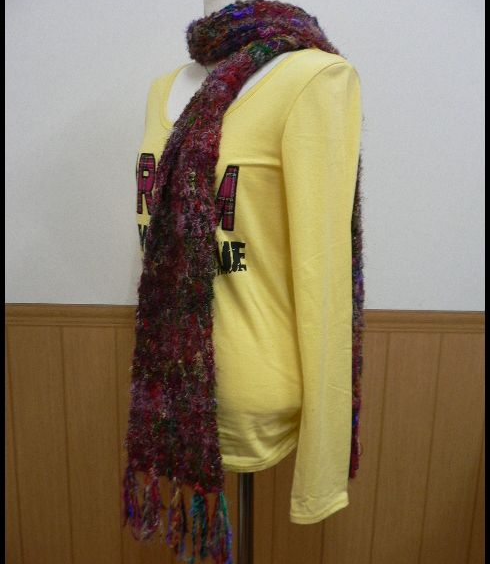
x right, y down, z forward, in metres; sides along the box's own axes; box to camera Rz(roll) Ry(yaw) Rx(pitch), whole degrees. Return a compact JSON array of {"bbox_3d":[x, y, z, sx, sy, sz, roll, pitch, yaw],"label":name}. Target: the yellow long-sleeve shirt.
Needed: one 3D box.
[{"bbox_3d":[-0.002,0.005,0.968,0.260,0.635,0.395,-11,18,-42],"label":"yellow long-sleeve shirt"}]

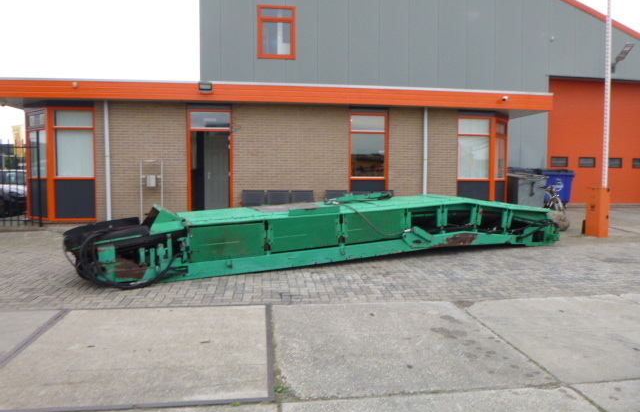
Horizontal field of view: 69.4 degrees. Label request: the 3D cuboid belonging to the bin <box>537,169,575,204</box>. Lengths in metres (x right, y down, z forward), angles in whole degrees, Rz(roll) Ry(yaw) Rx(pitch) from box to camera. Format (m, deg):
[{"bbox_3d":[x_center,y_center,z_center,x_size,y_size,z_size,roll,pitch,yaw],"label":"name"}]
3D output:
[{"bbox_3d":[7.880,-0.583,15.700,1.250,1.350,1.000,0,4,-7],"label":"bin"}]

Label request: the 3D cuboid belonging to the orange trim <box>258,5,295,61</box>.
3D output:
[{"bbox_3d":[-1.358,-5.502,14.648,1.216,1.679,0.120,0,4,-7],"label":"orange trim"}]

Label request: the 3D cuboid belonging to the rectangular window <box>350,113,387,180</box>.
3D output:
[{"bbox_3d":[1.180,-1.445,11.204,0.900,1.630,0.100,0,4,-7],"label":"rectangular window"}]

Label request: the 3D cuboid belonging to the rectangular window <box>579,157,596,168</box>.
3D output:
[{"bbox_3d":[9.496,-1.542,16.389,0.630,0.370,0.060,0,4,-7],"label":"rectangular window"}]

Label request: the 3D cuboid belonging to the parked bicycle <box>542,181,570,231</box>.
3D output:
[{"bbox_3d":[6.089,-0.077,11.900,0.600,1.050,1.700,2,4,22],"label":"parked bicycle"}]

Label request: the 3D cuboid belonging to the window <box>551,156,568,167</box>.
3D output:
[{"bbox_3d":[8.443,-1.547,16.252,0.620,0.360,0.060,0,4,-7],"label":"window"}]

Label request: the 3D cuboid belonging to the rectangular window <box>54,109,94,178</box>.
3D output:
[{"bbox_3d":[-5.382,-1.367,10.157,0.860,1.558,0.120,0,4,-7],"label":"rectangular window"}]

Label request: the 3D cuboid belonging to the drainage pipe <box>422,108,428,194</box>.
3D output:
[{"bbox_3d":[2.535,-0.974,11.119,0.085,2.771,0.085,0,4,-7],"label":"drainage pipe"}]

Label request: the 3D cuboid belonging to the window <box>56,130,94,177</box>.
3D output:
[{"bbox_3d":[-5.484,-1.173,10.367,0.810,1.060,0.090,0,4,-7],"label":"window"}]

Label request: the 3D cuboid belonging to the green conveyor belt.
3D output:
[{"bbox_3d":[0.480,0.319,7.663,8.100,0.970,1.550,-2,5,-24],"label":"green conveyor belt"}]

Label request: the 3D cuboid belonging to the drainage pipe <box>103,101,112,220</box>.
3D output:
[{"bbox_3d":[-4.753,-0.978,10.345,0.090,2.720,0.090,0,4,-7],"label":"drainage pipe"}]

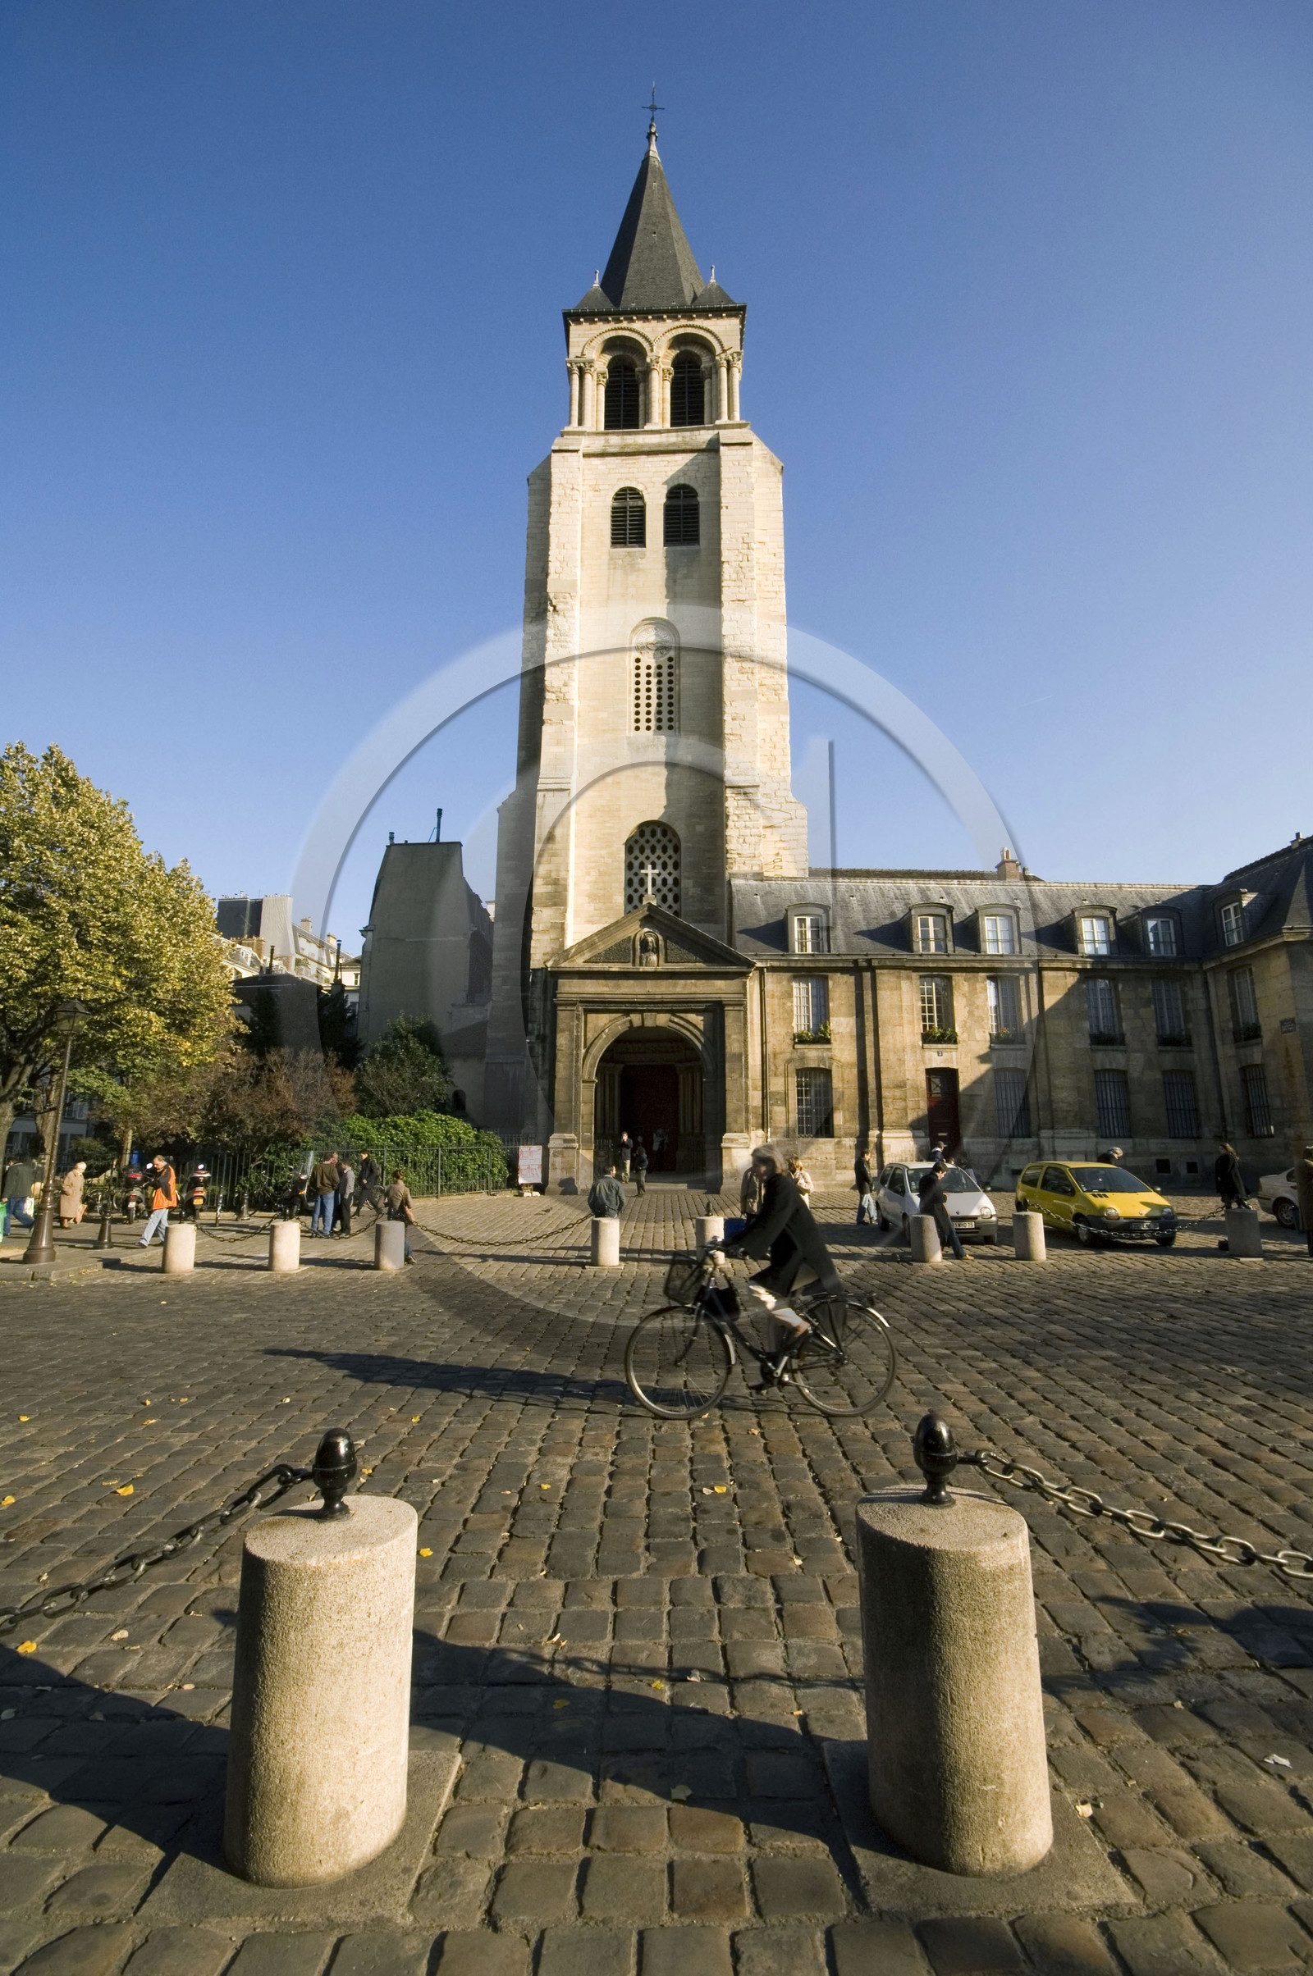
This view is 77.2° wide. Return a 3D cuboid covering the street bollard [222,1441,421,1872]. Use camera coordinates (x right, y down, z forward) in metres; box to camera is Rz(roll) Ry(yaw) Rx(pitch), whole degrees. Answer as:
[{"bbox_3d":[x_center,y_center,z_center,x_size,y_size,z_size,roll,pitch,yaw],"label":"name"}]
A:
[{"bbox_3d":[-0.864,1.668,2.198,0.435,0.910,0.435,0,-11,0],"label":"street bollard"}]

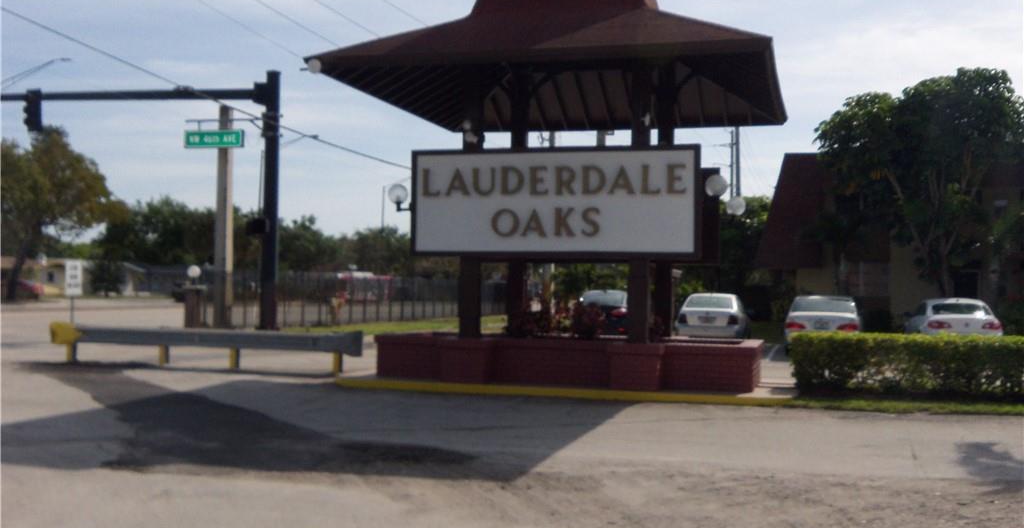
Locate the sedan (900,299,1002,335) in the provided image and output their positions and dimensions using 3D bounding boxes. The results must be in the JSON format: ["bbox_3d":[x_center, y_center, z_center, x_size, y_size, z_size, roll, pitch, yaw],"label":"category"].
[{"bbox_3d":[11.080,1.570,26.250,1.840,1.450,4.750,0,-2,16],"label":"sedan"}]

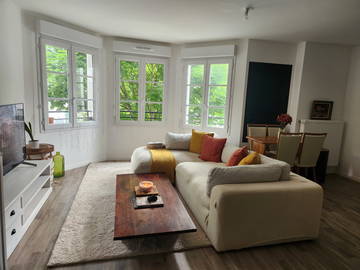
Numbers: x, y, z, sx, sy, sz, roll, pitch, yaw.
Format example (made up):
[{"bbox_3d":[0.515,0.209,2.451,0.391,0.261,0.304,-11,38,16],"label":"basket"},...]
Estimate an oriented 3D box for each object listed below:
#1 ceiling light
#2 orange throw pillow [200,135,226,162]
[{"bbox_3d":[0.821,-1.463,2.897,0.110,0.140,0.110,3,9,0],"label":"ceiling light"},{"bbox_3d":[0.540,0.219,3.950,0.420,0.400,0.150,8,-7,32],"label":"orange throw pillow"}]

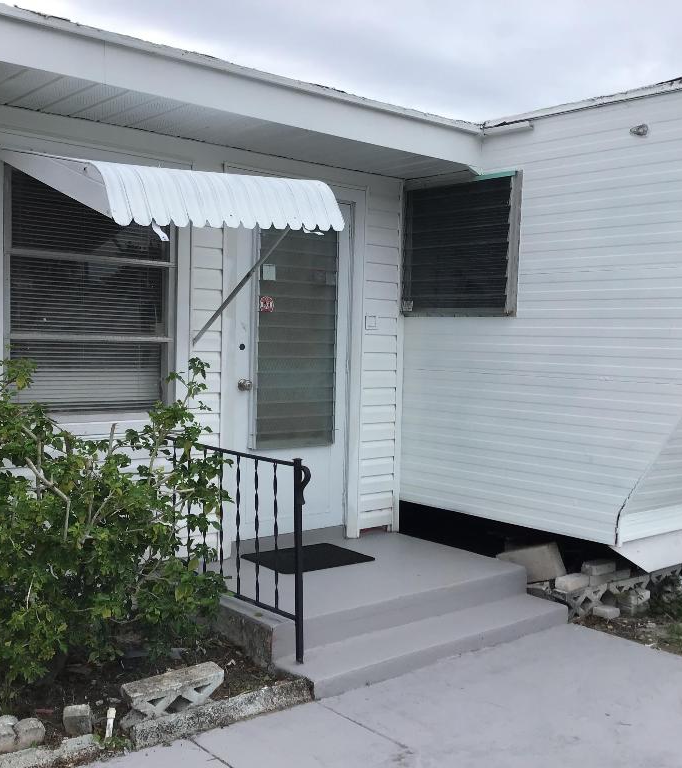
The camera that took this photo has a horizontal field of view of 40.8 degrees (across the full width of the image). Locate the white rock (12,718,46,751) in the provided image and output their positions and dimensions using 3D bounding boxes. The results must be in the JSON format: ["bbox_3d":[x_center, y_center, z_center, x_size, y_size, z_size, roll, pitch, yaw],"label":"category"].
[{"bbox_3d":[-1.140,1.253,3.310,0.105,0.087,0.095,-1,4,-41],"label":"white rock"}]

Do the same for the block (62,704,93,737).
[{"bbox_3d":[-0.979,1.260,3.442,0.098,0.076,0.095,-1,3,-12],"label":"block"}]

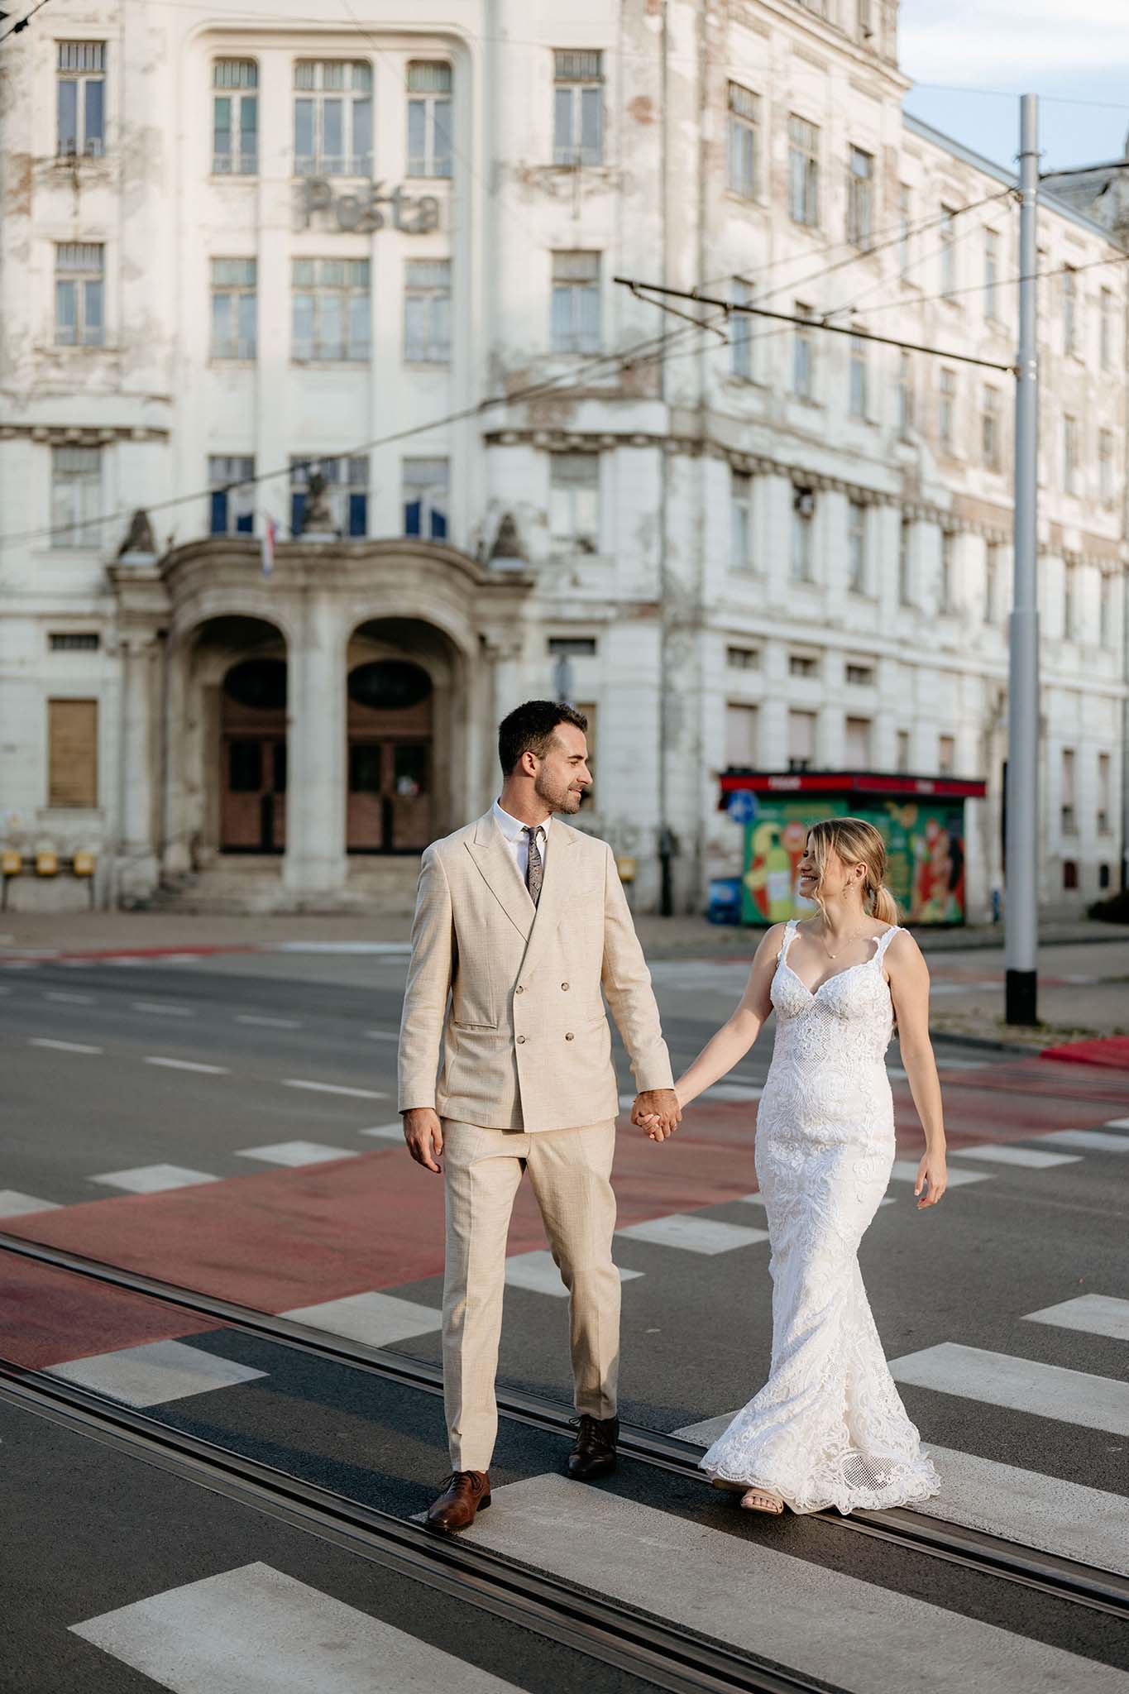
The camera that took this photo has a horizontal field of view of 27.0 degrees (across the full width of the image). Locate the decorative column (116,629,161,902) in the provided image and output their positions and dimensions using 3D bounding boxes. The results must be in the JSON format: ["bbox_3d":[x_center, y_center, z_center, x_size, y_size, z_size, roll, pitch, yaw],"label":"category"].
[{"bbox_3d":[-8.843,-1.688,48.800,0.930,5.650,0.900,0,0,-2],"label":"decorative column"}]

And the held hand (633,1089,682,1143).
[{"bbox_3d":[0.217,0.628,5.500,0.112,0.128,0.110,1,0,0],"label":"held hand"}]

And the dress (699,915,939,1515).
[{"bbox_3d":[0.613,0.868,5.650,0.540,1.390,0.580,0,0,21],"label":"dress"}]

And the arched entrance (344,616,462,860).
[{"bbox_3d":[-3.344,-2.325,48.900,2.400,4.950,1.300,0,0,-2],"label":"arched entrance"}]

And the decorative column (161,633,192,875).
[{"bbox_3d":[-8.754,-2.087,53.000,0.620,5.450,0.650,1,0,6],"label":"decorative column"}]

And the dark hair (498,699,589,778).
[{"bbox_3d":[-0.050,-0.260,5.600,0.210,0.183,0.170,0,0,22],"label":"dark hair"}]

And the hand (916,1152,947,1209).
[{"bbox_3d":[0.868,0.788,5.570,0.075,0.140,0.095,0,0,18],"label":"hand"}]

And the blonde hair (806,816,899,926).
[{"bbox_3d":[0.685,0.058,5.600,0.210,0.265,0.180,1,0,-24],"label":"blonde hair"}]

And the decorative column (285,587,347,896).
[{"bbox_3d":[-5.463,-2.318,51.500,1.330,6.750,1.200,1,0,0],"label":"decorative column"}]

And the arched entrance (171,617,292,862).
[{"bbox_3d":[-7.475,-2.392,52.500,2.500,5.700,1.500,0,0,14],"label":"arched entrance"}]

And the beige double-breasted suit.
[{"bbox_3d":[-0.067,0.681,5.540,0.630,1.530,0.460,1,0,-5],"label":"beige double-breasted suit"}]

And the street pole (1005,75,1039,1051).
[{"bbox_3d":[4.058,-2.539,20.700,0.270,8.200,0.270,0,0,0],"label":"street pole"}]

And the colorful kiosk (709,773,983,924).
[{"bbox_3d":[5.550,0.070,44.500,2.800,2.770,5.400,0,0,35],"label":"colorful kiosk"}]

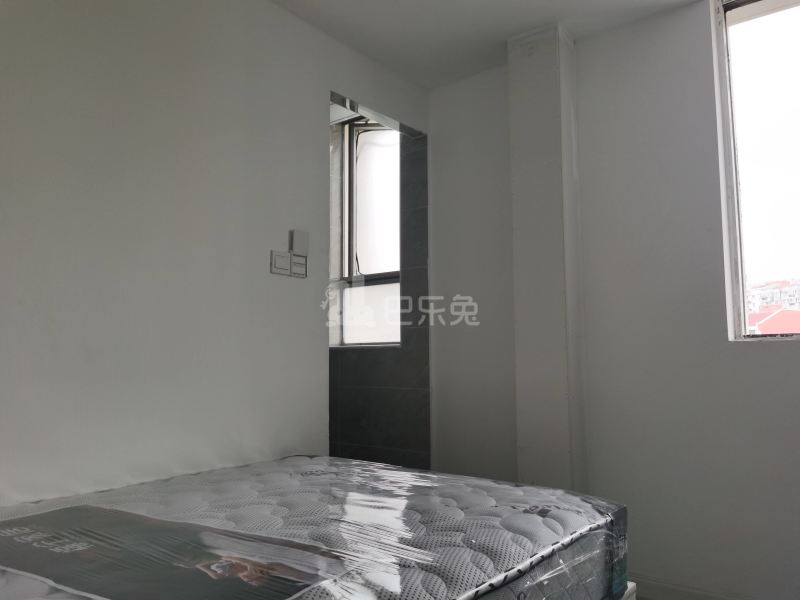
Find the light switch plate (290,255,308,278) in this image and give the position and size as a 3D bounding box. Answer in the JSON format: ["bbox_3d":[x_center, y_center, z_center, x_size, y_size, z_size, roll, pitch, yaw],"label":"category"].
[{"bbox_3d":[-0.384,-0.128,2.358,0.011,0.086,0.086,-5,-7,38],"label":"light switch plate"}]

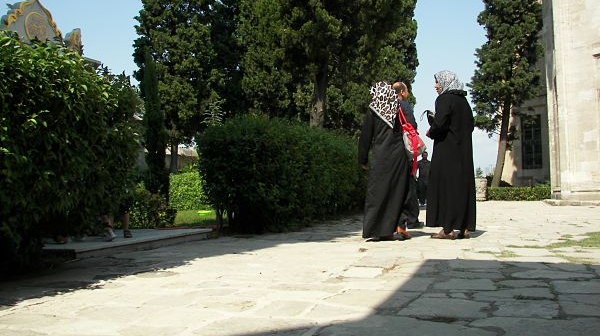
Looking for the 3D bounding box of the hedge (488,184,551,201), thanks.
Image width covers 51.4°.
[{"bbox_3d":[8.843,1.013,24.800,2.700,0.600,0.700,-1,-2,3],"label":"hedge"}]

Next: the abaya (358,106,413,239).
[{"bbox_3d":[0.859,0.040,6.250,0.540,1.350,0.480,-2,-2,22],"label":"abaya"}]

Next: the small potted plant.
[{"bbox_3d":[6.884,0.629,23.800,0.620,1.300,0.620,-1,-2,0],"label":"small potted plant"}]

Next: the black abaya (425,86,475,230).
[{"bbox_3d":[1.528,-0.075,6.280,0.500,1.410,0.500,-2,-3,31],"label":"black abaya"}]

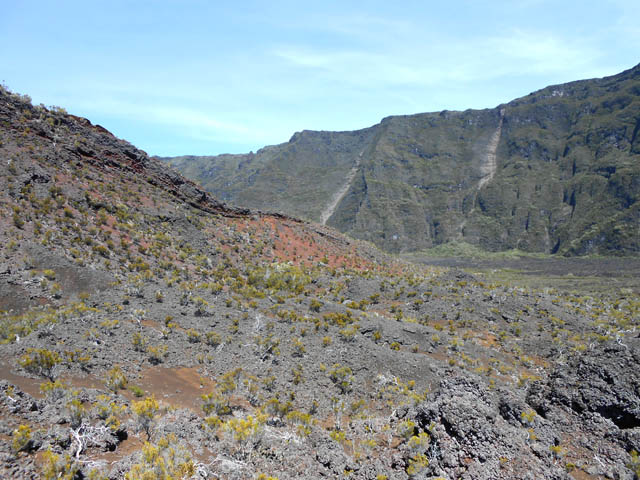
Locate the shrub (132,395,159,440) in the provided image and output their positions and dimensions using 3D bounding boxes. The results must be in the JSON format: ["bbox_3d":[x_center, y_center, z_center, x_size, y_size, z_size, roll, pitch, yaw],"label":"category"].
[{"bbox_3d":[-4.548,4.626,12.529,0.674,1.157,0.620,0,0,0],"label":"shrub"}]

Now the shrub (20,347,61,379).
[{"bbox_3d":[-10.465,4.645,17.934,1.554,1.149,1.430,0,0,0],"label":"shrub"}]

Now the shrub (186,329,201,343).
[{"bbox_3d":[-6.435,4.858,24.452,0.710,0.689,0.653,0,0,0],"label":"shrub"}]

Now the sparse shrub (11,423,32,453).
[{"bbox_3d":[-7.335,4.878,11.813,0.538,0.665,0.495,0,0,0],"label":"sparse shrub"}]

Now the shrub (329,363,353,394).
[{"bbox_3d":[0.693,4.717,16.253,0.808,0.979,0.743,0,0,0],"label":"shrub"}]

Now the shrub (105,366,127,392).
[{"bbox_3d":[-7.002,4.743,16.460,0.750,0.926,0.690,0,0,0],"label":"shrub"}]

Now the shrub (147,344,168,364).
[{"bbox_3d":[-6.816,4.802,20.162,0.919,0.810,0.845,0,0,0],"label":"shrub"}]

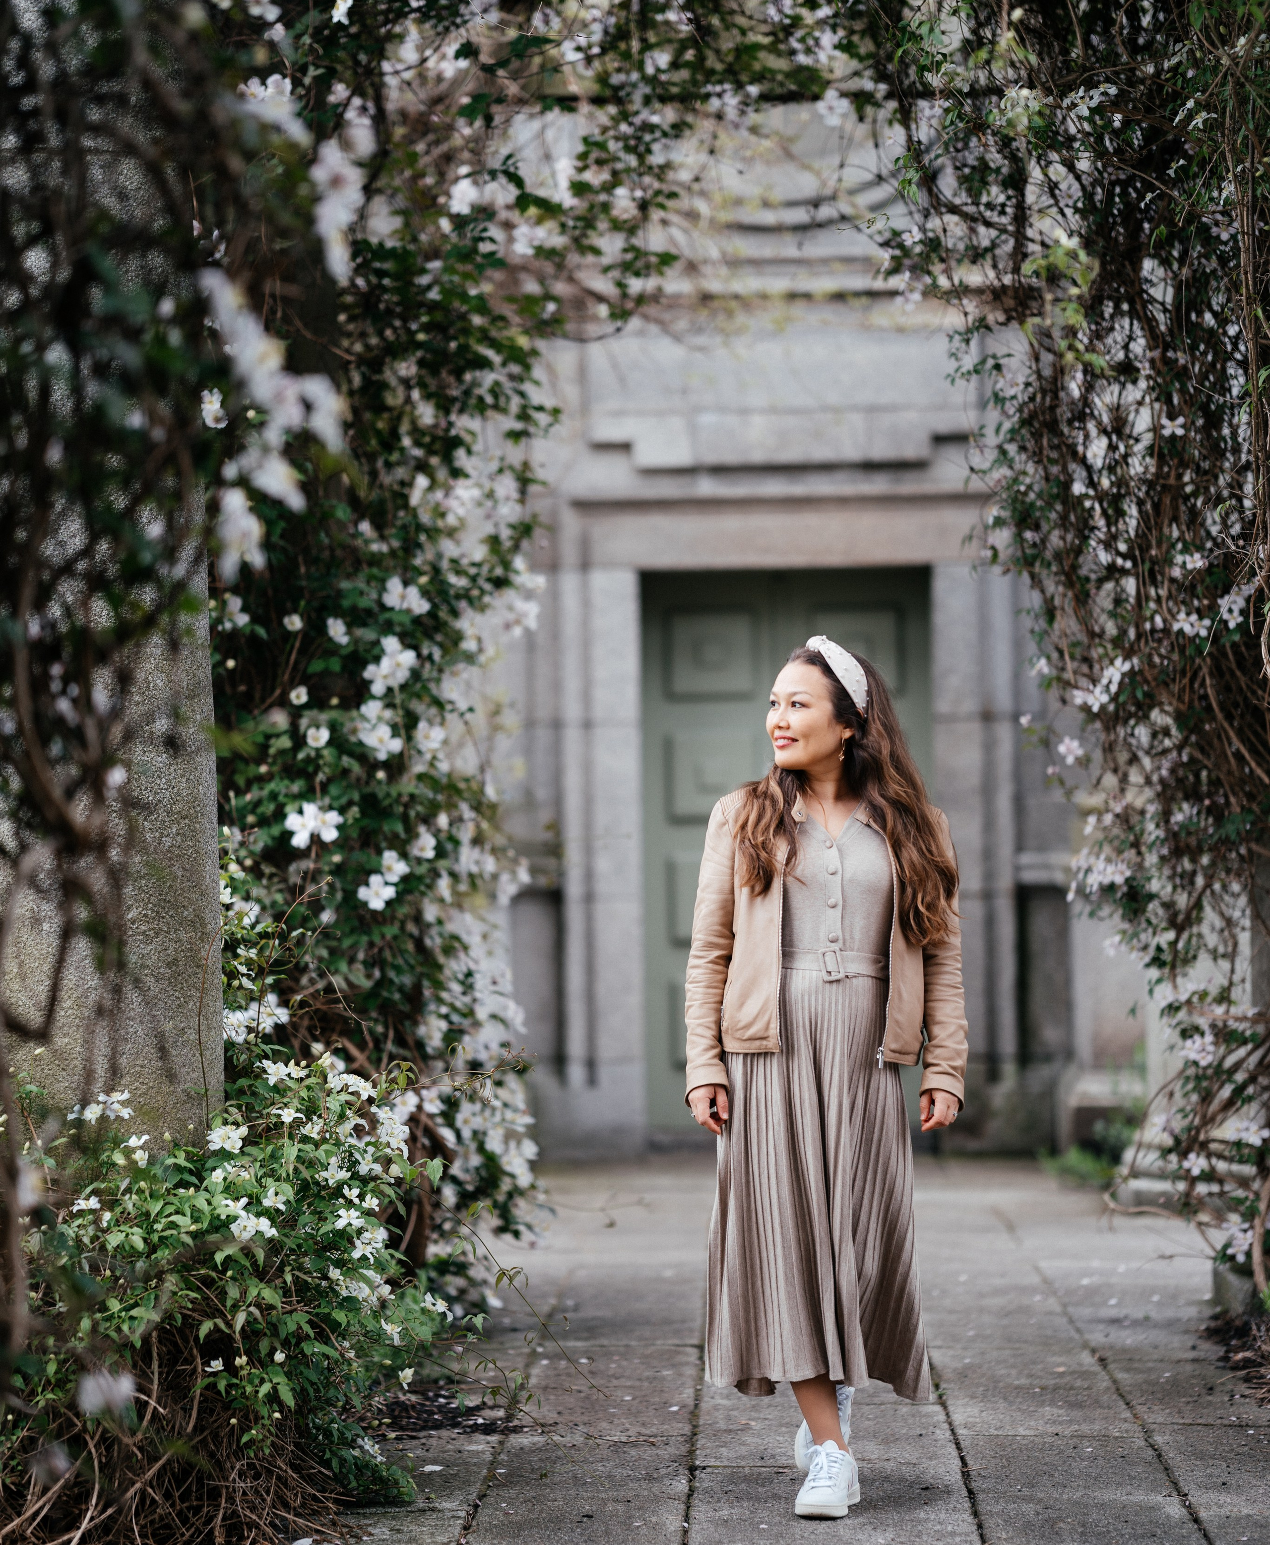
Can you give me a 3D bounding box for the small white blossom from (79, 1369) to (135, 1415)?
[{"bbox_3d":[-0.671,0.786,5.700,0.070,0.057,0.045,0,0,0],"label":"small white blossom"}]

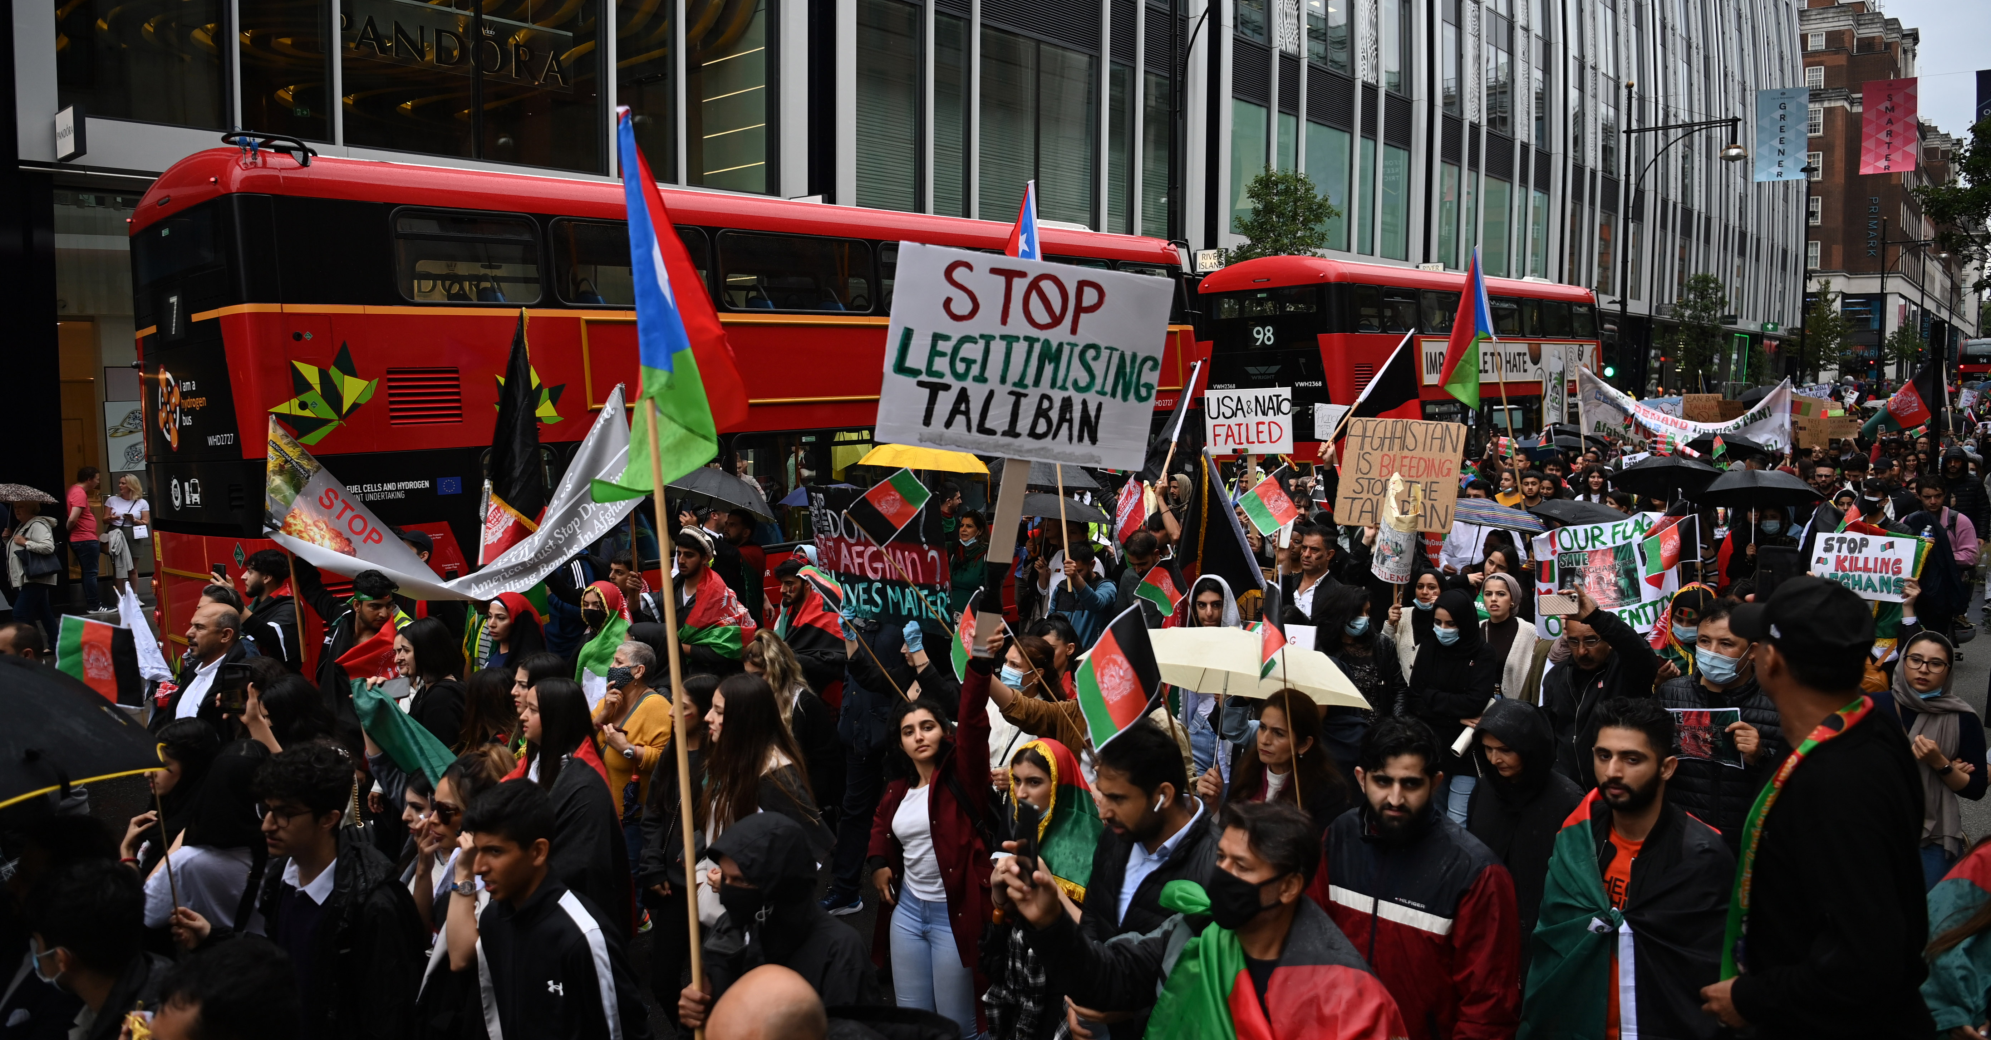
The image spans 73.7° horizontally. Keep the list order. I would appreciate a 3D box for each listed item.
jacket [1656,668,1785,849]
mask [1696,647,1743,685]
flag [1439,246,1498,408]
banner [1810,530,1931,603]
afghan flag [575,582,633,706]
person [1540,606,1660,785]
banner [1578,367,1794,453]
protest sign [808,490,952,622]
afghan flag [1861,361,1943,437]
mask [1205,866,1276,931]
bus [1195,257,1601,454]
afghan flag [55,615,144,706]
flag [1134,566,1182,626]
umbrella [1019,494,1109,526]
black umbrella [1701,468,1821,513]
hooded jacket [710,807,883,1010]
[{"bbox_3d":[2.279,0.808,4.150,0.490,0.690,0.300,3,6,36],"label":"jacket"},{"bbox_3d":[2.155,0.433,3.950,0.085,0.115,0.145,-5,8,-42],"label":"mask"},{"bbox_3d":[3.984,-1.615,11.200,0.500,1.330,0.280,0,5,20],"label":"flag"},{"bbox_3d":[4.051,0.224,6.200,0.420,0.300,0.025,7,2,31],"label":"banner"},{"bbox_3d":[-1.893,0.597,6.450,0.330,0.600,0.290,3,4,37],"label":"afghan flag"},{"bbox_3d":[2.299,0.722,5.050,0.520,0.800,0.400,3,4,38],"label":"person"},{"bbox_3d":[8.175,-1.297,15.800,2.300,1.000,0.200,5,7,43],"label":"banner"},{"bbox_3d":[-0.552,0.198,6.500,0.720,0.720,0.030,4,19,30],"label":"protest sign"},{"bbox_3d":[10.599,-1.436,15.500,1.050,0.880,0.300,1,5,30],"label":"afghan flag"},{"bbox_3d":[0.437,0.675,2.370,0.105,0.120,0.140,-6,8,-32],"label":"mask"},{"bbox_3d":[7.750,-2.200,24.200,2.520,4.380,10.500,4,7,44],"label":"bus"},{"bbox_3d":[-2.567,0.401,3.800,0.270,0.230,0.060,-3,5,-6],"label":"afghan flag"},{"bbox_3d":[0.754,0.322,6.100,0.260,0.230,0.080,-25,0,5],"label":"flag"},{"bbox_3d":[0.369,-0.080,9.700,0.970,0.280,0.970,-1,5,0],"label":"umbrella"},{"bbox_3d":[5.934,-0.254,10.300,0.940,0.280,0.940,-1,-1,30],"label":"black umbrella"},{"bbox_3d":[-0.436,1.022,2.850,0.380,0.800,0.480,-2,4,-33],"label":"hooded jacket"}]

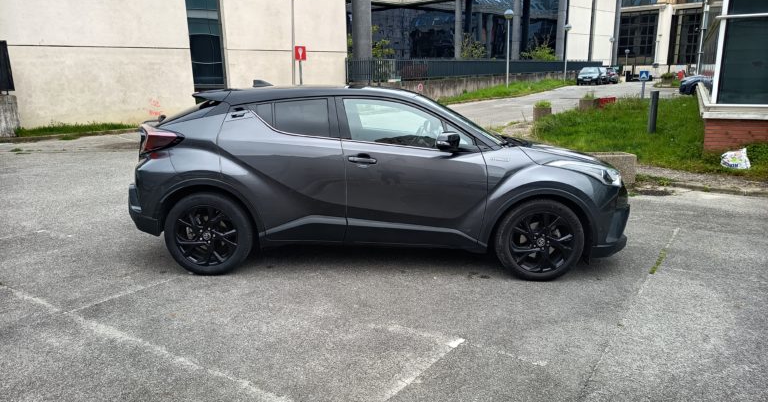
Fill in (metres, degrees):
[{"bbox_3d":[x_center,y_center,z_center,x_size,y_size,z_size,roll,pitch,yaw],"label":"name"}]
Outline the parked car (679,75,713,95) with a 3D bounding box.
[{"bbox_3d":[16.231,-5.527,24.887,4.300,1.530,1.820,4,15,19],"label":"parked car"}]

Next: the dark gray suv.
[{"bbox_3d":[0.020,-0.335,4.940,4.370,1.560,1.860,0,14,2],"label":"dark gray suv"}]

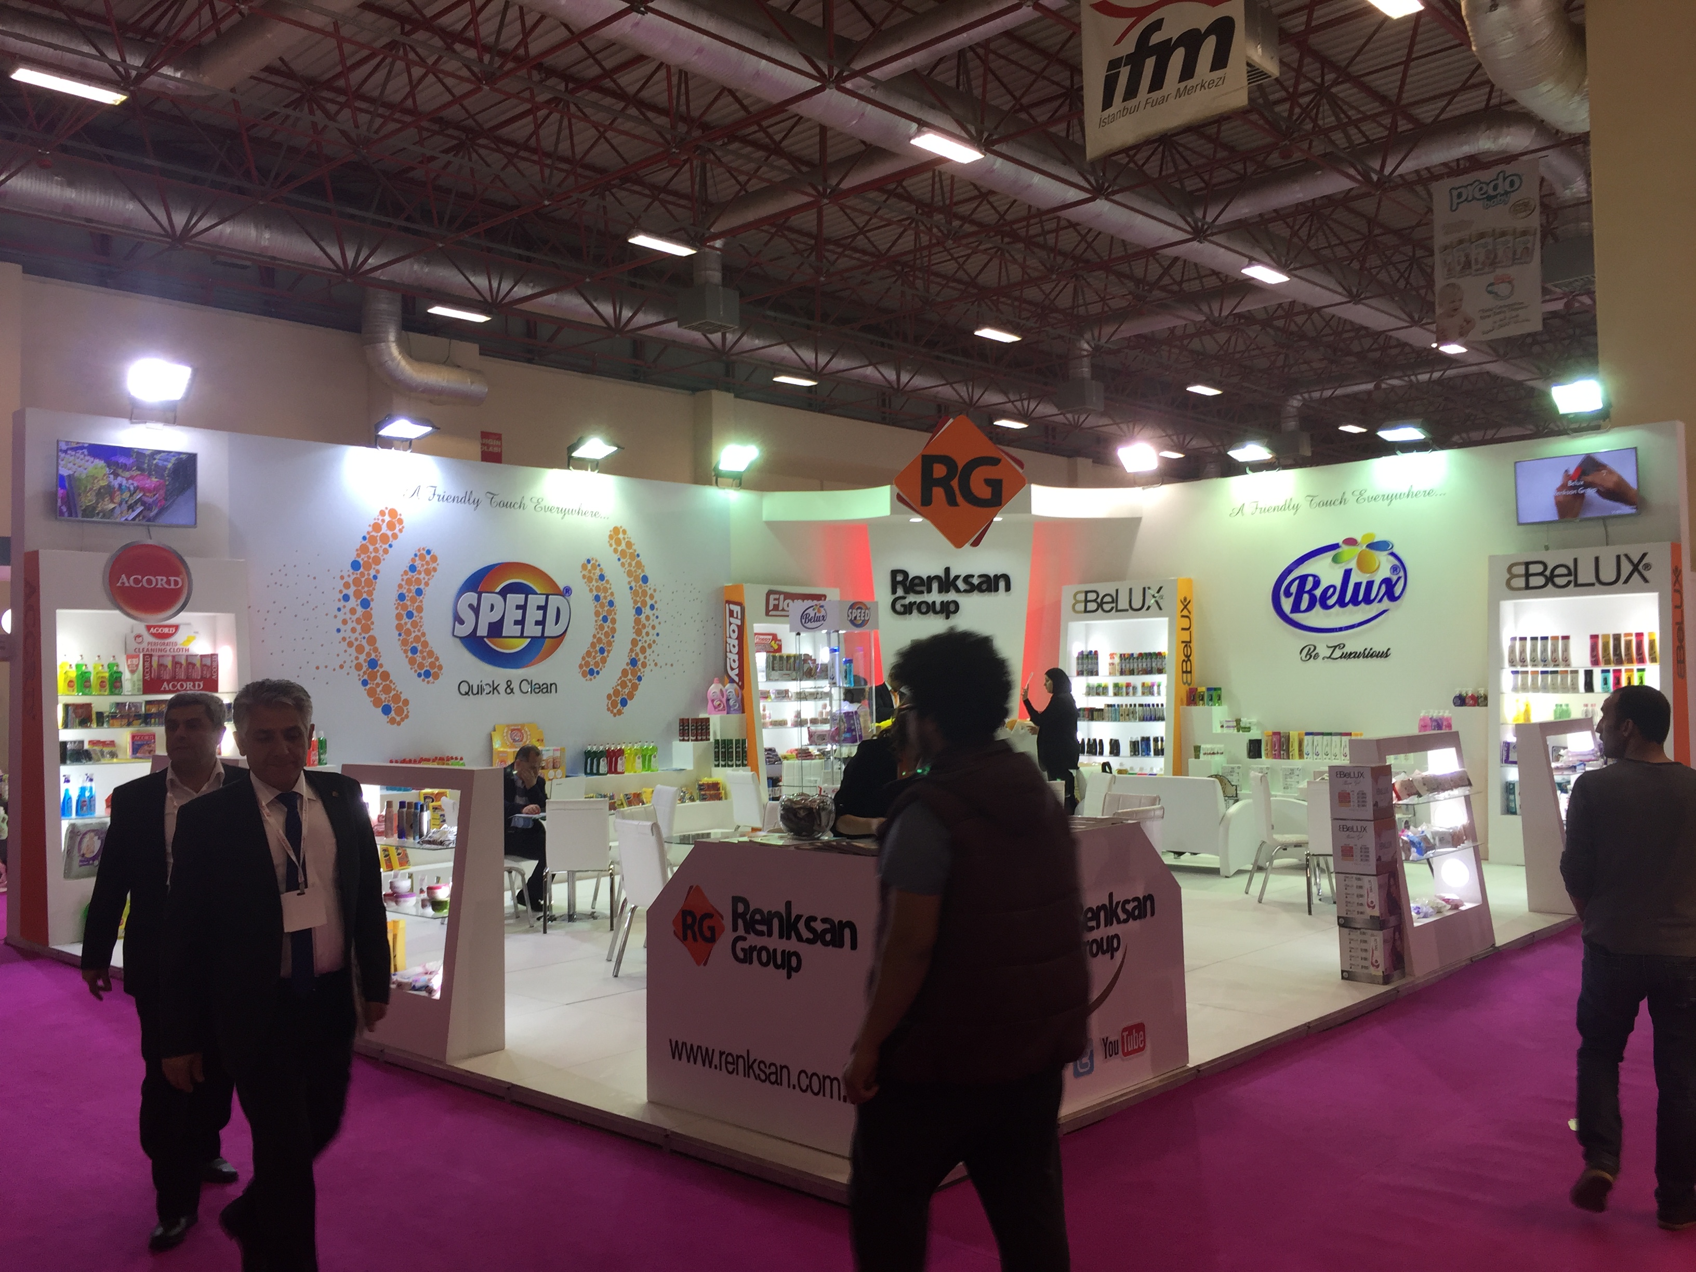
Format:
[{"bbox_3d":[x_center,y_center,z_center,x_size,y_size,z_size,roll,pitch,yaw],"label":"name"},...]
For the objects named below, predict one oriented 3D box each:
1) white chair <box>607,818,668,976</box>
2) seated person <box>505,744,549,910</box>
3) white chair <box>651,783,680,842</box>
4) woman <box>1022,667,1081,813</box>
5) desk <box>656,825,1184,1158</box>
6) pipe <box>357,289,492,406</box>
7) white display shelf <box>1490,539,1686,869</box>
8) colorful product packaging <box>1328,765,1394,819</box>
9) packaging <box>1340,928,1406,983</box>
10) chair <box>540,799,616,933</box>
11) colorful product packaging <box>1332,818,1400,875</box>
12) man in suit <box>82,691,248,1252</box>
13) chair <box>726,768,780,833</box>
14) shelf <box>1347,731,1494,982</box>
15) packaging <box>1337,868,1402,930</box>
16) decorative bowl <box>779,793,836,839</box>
[{"bbox_3d":[-0.984,1.499,8.174,0.564,0.901,0.455,1,-3,-40],"label":"white chair"},{"bbox_3d":[-2.544,1.459,10.544,0.713,1.267,0.495,-2,-3,22],"label":"seated person"},{"bbox_3d":[-1.562,1.586,10.526,0.570,0.920,0.440,0,-2,-25],"label":"white chair"},{"bbox_3d":[1.837,1.183,12.791,0.520,1.740,0.460,-1,-2,-3],"label":"woman"},{"bbox_3d":[0.307,1.292,5.787,1.395,1.050,1.759,-3,-3,42],"label":"desk"},{"bbox_3d":[-8.743,-5.976,29.238,0.850,2.109,2.757,-3,-3,42],"label":"pipe"},{"bbox_3d":[6.286,0.592,12.134,1.430,2.670,0.660,-3,-3,42],"label":"white display shelf"},{"bbox_3d":[2.782,0.846,7.685,0.232,0.283,0.255,-3,-3,44],"label":"colorful product packaging"},{"bbox_3d":[2.822,1.700,7.647,0.223,0.283,0.257,-4,-4,43],"label":"packaging"},{"bbox_3d":[-1.898,1.607,10.094,0.465,0.906,0.554,-1,-3,-7],"label":"chair"},{"bbox_3d":[2.788,1.127,7.651,0.250,0.284,0.234,1,-3,-44],"label":"colorful product packaging"},{"bbox_3d":[-2.138,1.033,4.613,0.604,1.703,0.594,-1,-3,-5],"label":"man in suit"},{"bbox_3d":[-0.733,1.712,12.920,0.564,0.901,0.455,1,-3,-40],"label":"chair"},{"bbox_3d":[3.337,1.219,8.229,0.327,1.272,1.224,-4,-4,43],"label":"shelf"},{"bbox_3d":[2.815,1.415,7.660,0.223,0.290,0.257,-4,-4,43],"label":"packaging"},{"bbox_3d":[-0.156,0.686,5.410,0.215,0.170,0.215,-1,-2,0],"label":"decorative bowl"}]

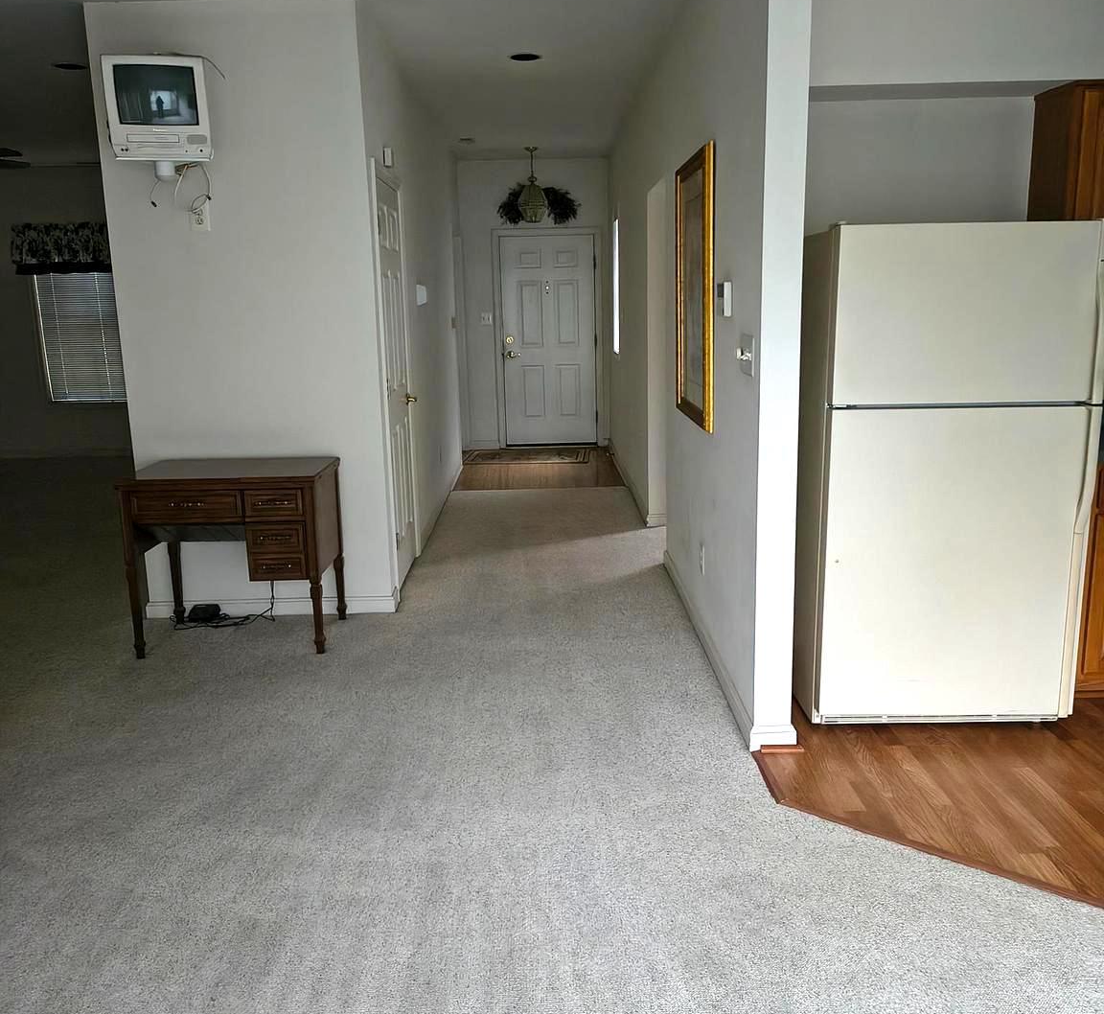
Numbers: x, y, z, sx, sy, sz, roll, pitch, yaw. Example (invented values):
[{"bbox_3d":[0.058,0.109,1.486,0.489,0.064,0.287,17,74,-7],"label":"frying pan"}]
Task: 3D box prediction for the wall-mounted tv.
[{"bbox_3d":[-1.615,-1.642,4.227,0.370,0.385,0.360,-5,20,-15],"label":"wall-mounted tv"}]

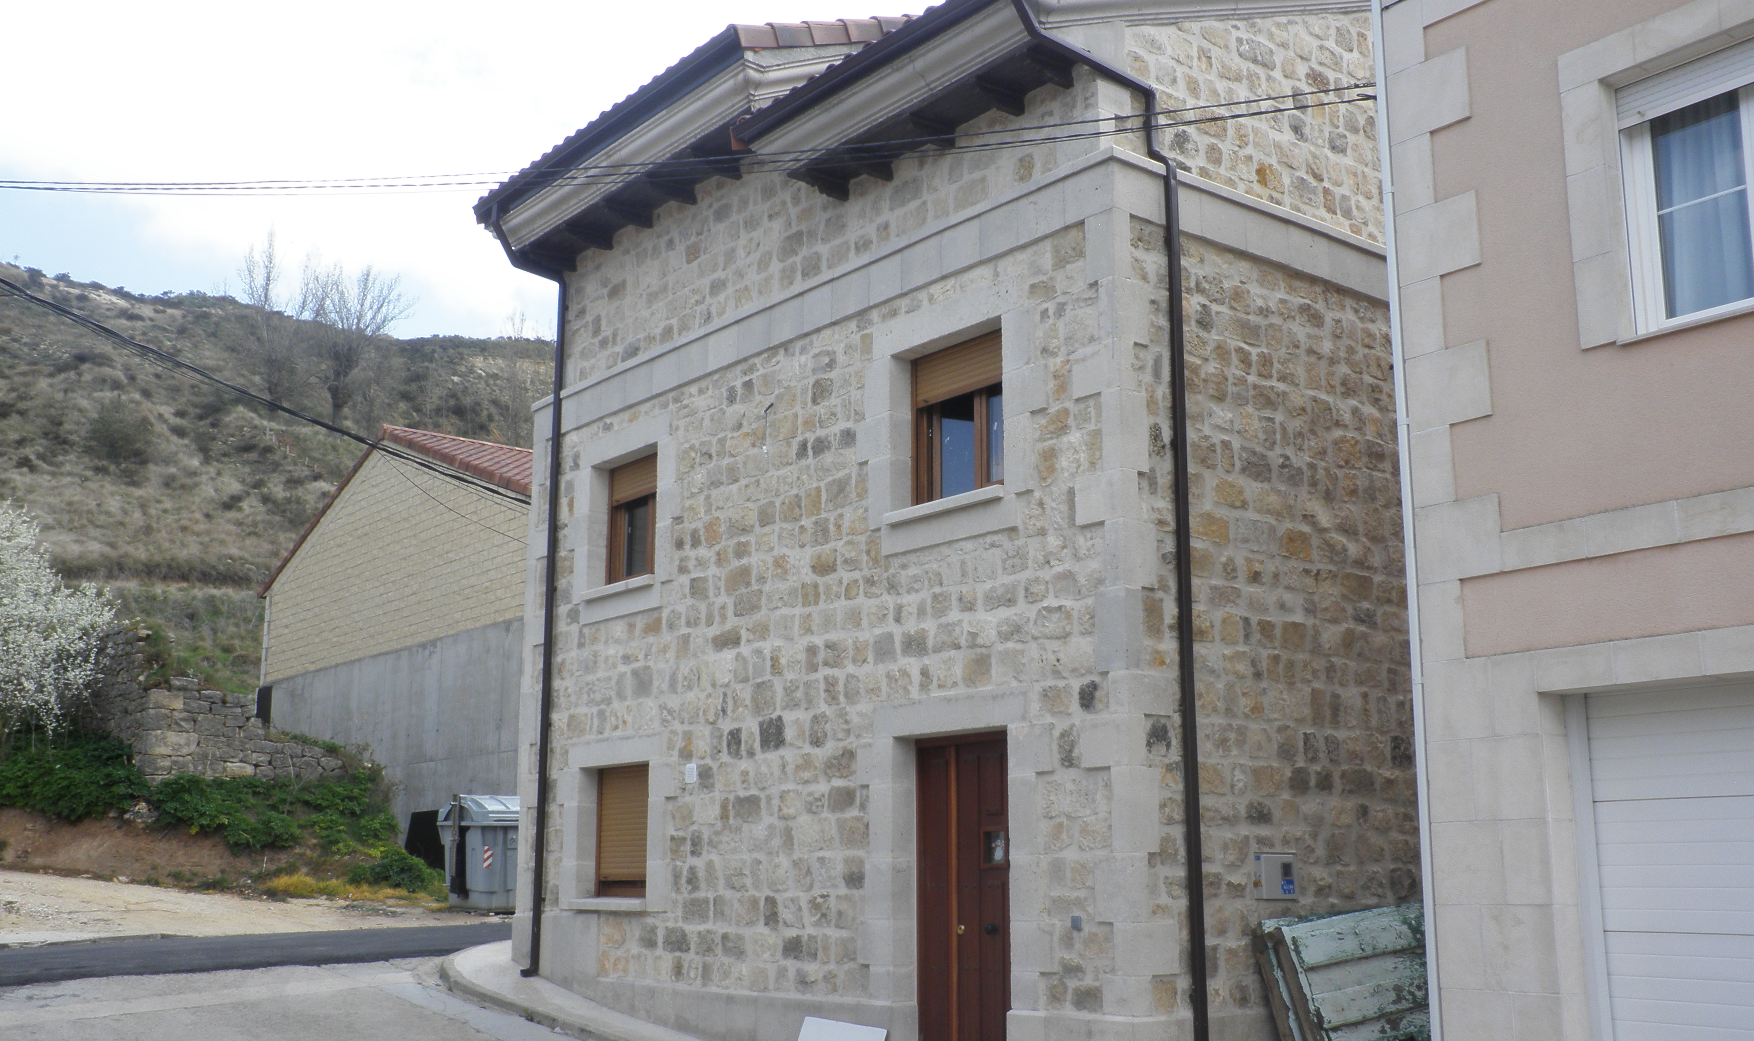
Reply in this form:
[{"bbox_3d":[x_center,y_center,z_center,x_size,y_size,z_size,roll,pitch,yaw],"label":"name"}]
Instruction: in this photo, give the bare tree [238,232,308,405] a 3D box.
[{"bbox_3d":[-38.097,-12.742,115.000,4.500,11.300,4.500,0,-11,0],"label":"bare tree"}]

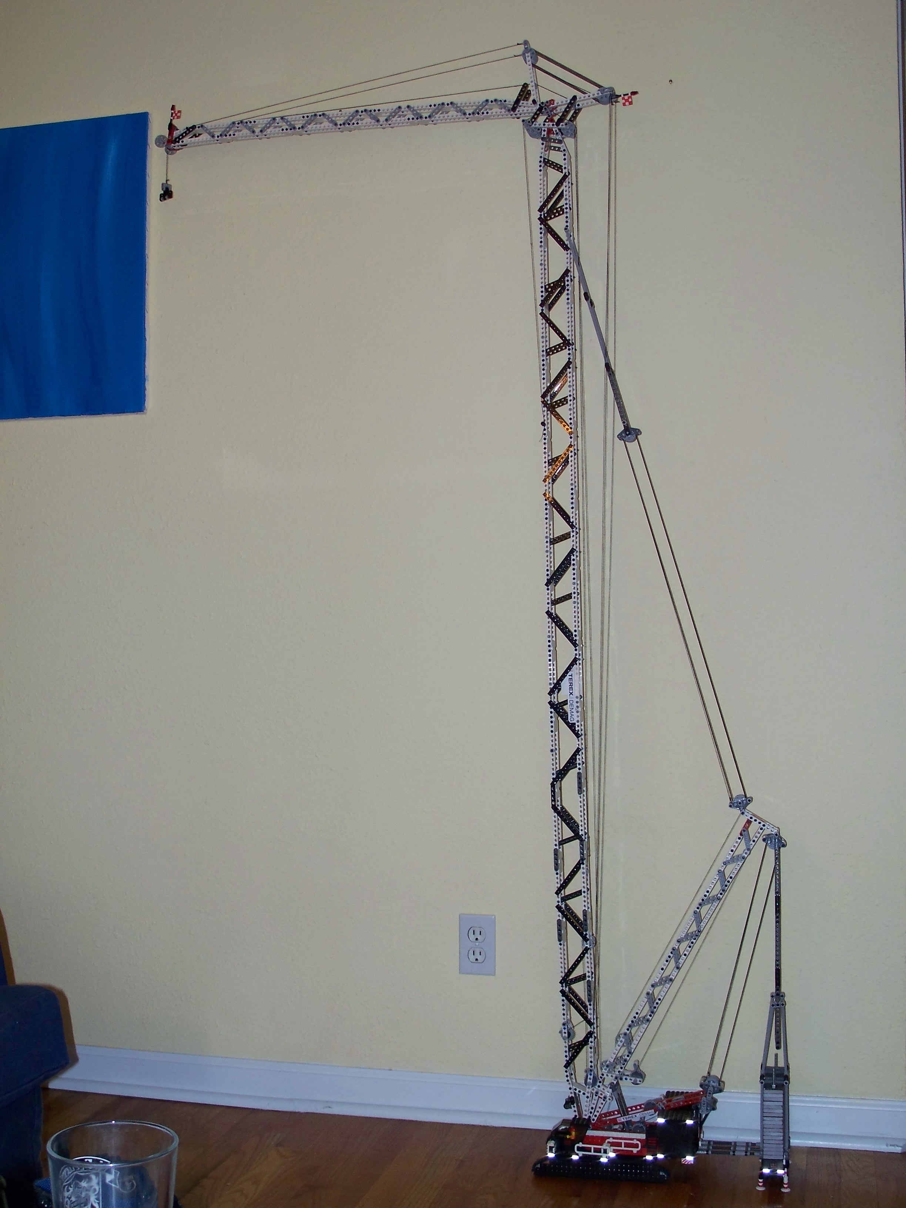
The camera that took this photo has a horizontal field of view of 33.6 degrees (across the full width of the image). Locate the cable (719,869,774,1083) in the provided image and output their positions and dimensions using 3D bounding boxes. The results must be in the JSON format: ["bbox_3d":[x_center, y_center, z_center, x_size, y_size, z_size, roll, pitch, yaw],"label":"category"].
[{"bbox_3d":[0.486,0.594,2.462,0.004,0.394,0.004,14,1,14],"label":"cable"}]

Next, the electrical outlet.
[{"bbox_3d":[0.046,0.641,2.820,0.070,0.114,0.007,-1,-2,14],"label":"electrical outlet"}]

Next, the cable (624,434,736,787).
[{"bbox_3d":[0.375,0.022,2.510,0.005,0.623,0.005,-17,-6,13],"label":"cable"}]

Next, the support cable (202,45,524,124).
[{"bbox_3d":[-0.168,-0.919,2.662,0.606,0.003,0.003,-9,-4,13],"label":"support cable"}]

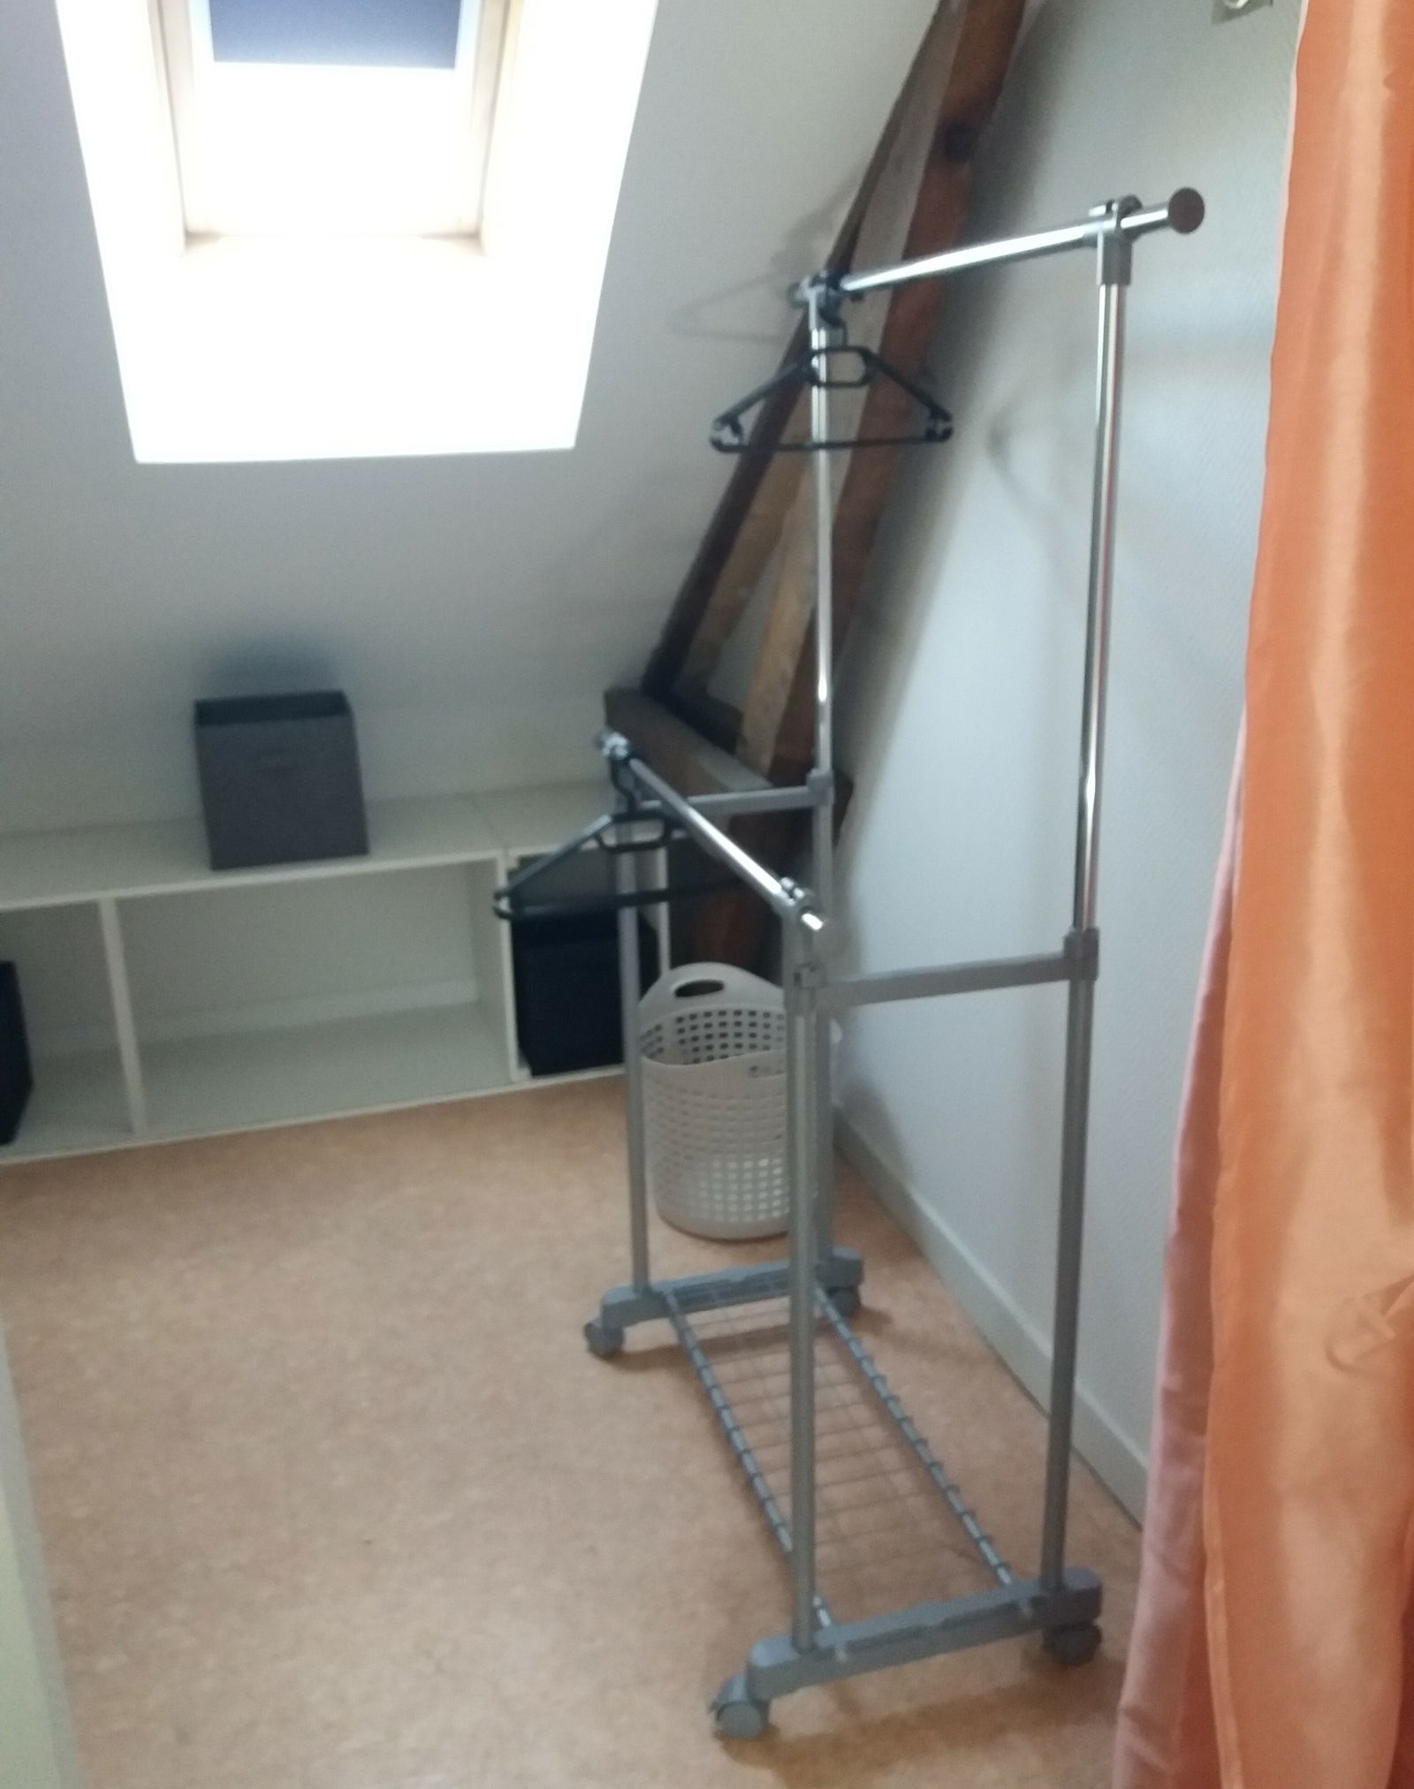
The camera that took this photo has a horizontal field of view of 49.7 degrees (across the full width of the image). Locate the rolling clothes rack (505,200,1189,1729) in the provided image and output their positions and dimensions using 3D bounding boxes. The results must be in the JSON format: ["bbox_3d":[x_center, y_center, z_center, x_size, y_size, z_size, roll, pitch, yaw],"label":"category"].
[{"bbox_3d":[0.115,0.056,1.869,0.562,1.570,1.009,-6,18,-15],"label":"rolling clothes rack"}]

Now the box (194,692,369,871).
[{"bbox_3d":[-0.906,-0.250,3.249,0.312,0.302,0.302,-6,18,-15],"label":"box"}]

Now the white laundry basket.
[{"bbox_3d":[0.063,0.379,2.811,0.364,0.400,0.364,-2,17,0],"label":"white laundry basket"}]

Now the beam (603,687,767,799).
[{"bbox_3d":[-0.023,-0.269,3.184,0.166,0.156,1.061,-6,18,-15],"label":"beam"}]

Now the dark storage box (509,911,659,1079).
[{"bbox_3d":[-0.290,0.198,3.511,0.312,0.307,0.302,-6,18,-15],"label":"dark storage box"}]

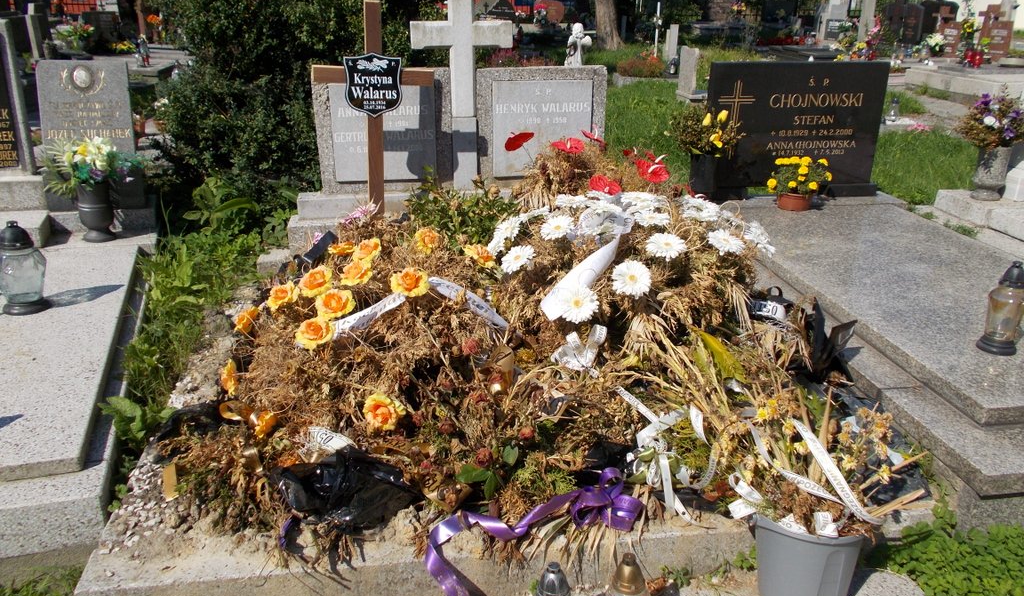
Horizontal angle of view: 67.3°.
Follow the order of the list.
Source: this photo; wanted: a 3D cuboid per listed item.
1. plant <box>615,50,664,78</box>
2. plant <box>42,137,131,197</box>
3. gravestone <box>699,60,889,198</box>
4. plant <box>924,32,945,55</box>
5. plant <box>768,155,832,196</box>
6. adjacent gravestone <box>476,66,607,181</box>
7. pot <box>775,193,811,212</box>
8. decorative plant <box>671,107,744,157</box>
[{"bbox_3d":[1.925,-3.468,11.520,0.720,0.360,0.600,-4,23,-9],"label":"plant"},{"bbox_3d":[-2.011,-0.626,3.636,0.400,0.280,0.320,-6,24,-15],"label":"plant"},{"bbox_3d":[1.465,-0.884,4.043,0.960,0.690,0.120,-3,23,-7],"label":"gravestone"},{"bbox_3d":[6.592,-3.970,11.999,0.320,0.360,0.320,-4,23,-9],"label":"plant"},{"bbox_3d":[1.422,-0.604,3.790,0.300,0.200,0.270,-4,23,-9],"label":"plant"},{"bbox_3d":[0.152,-0.884,3.968,0.670,0.600,0.130,-4,23,-8],"label":"adjacent gravestone"},{"bbox_3d":[1.436,-0.493,3.937,0.175,0.085,0.175,0,23,0],"label":"pot"},{"bbox_3d":[0.948,-0.807,3.729,0.350,0.240,0.290,-4,23,-9],"label":"decorative plant"}]

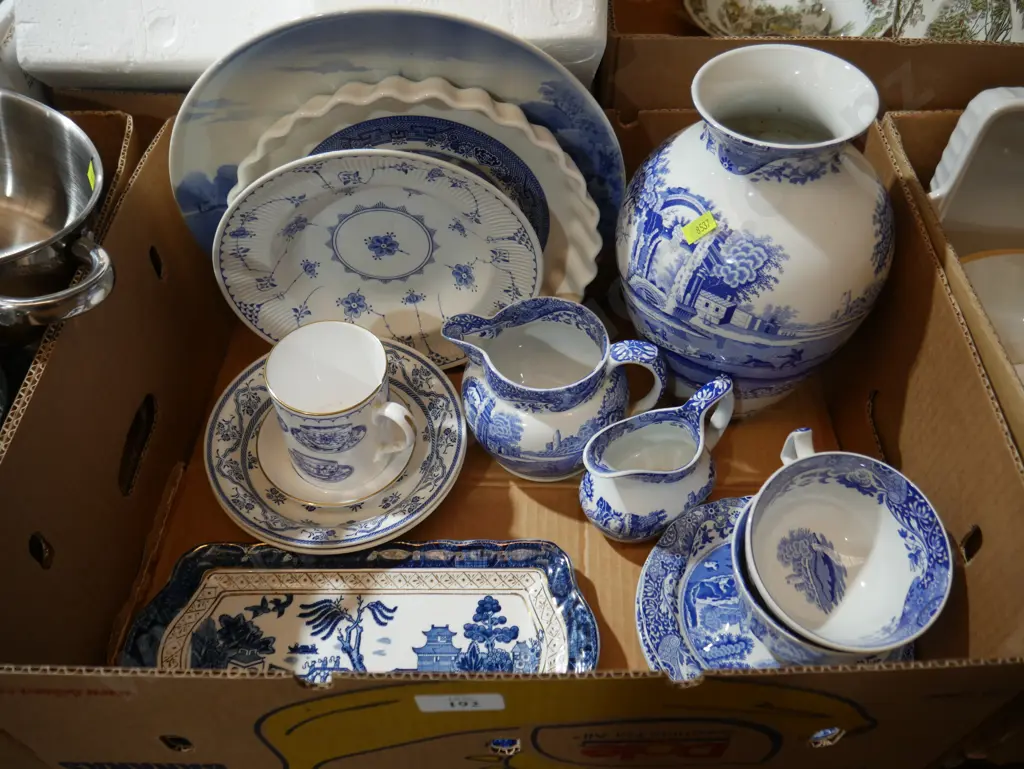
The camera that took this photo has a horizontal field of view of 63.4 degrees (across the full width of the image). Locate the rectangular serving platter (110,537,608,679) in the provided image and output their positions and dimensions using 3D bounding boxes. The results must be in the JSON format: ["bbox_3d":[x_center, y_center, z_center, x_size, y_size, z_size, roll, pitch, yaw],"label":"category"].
[{"bbox_3d":[-0.093,0.175,0.522,0.298,0.026,0.159,0,53,0],"label":"rectangular serving platter"}]

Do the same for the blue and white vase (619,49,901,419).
[{"bbox_3d":[0.169,-0.093,0.586,0.187,0.246,0.187,-2,52,2],"label":"blue and white vase"}]

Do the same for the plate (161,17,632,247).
[{"bbox_3d":[-0.075,-0.130,0.577,0.303,0.303,0.032,0,57,0],"label":"plate"}]

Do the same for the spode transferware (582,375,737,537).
[{"bbox_3d":[0.099,0.051,0.579,0.122,0.086,0.078,-25,57,-18],"label":"spode transferware"}]

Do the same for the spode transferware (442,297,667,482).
[{"bbox_3d":[0.030,0.007,0.590,0.153,0.119,0.116,4,53,3],"label":"spode transferware"}]

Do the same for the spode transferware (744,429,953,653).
[{"bbox_3d":[0.190,0.091,0.498,0.109,0.068,0.132,-13,72,4],"label":"spode transferware"}]

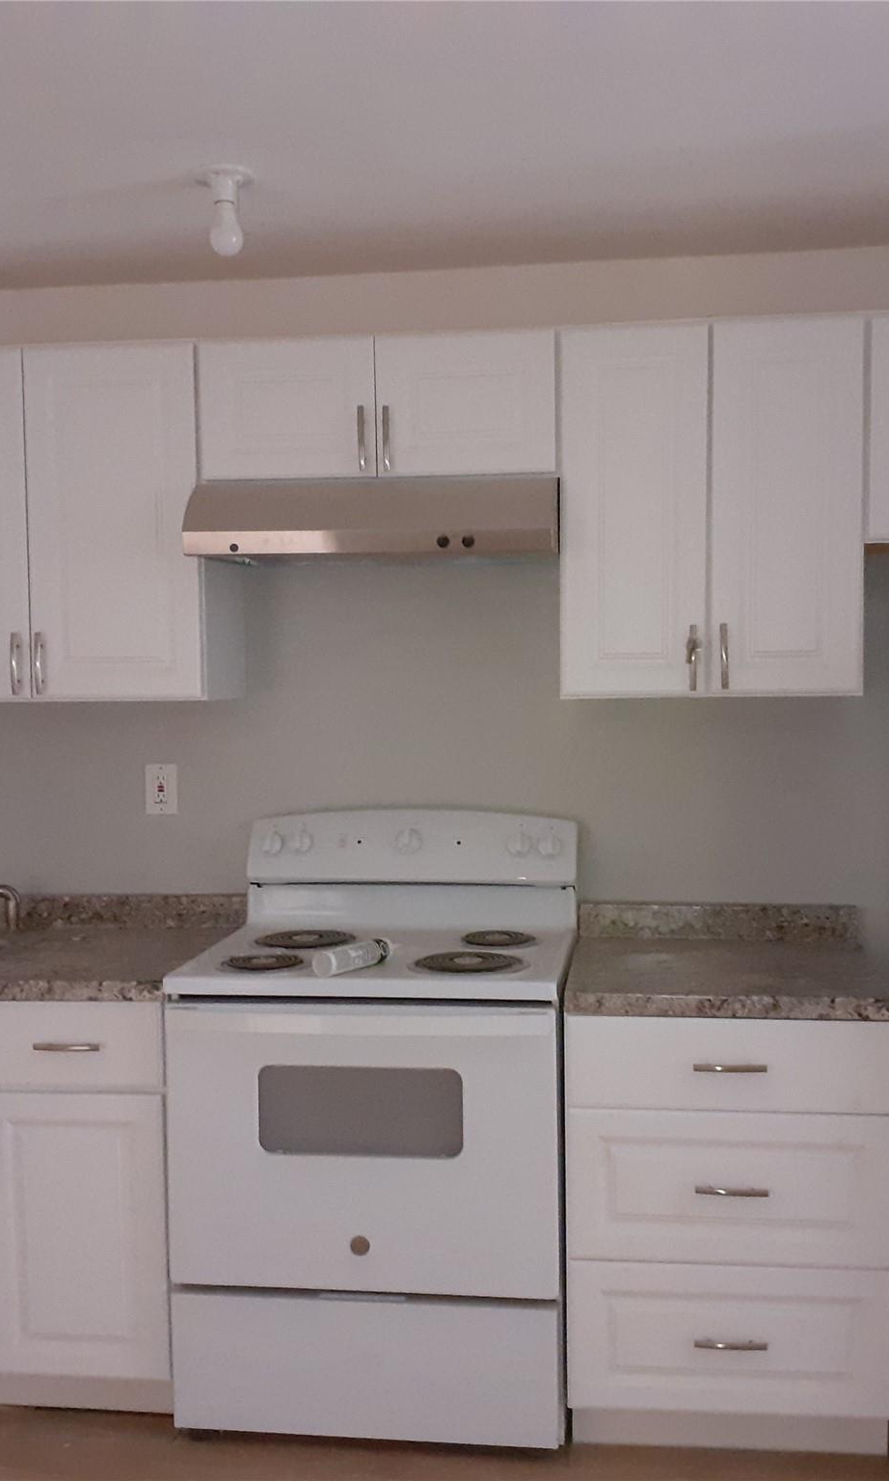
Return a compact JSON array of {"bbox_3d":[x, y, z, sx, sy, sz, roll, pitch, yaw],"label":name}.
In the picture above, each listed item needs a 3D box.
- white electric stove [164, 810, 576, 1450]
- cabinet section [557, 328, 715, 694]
[{"bbox_3d":[-0.120,0.769,3.243,0.763,1.195,0.680,0,3,8],"label":"white electric stove"},{"bbox_3d":[0.411,-0.476,3.326,0.308,0.759,0.332,0,3,8],"label":"cabinet section"}]

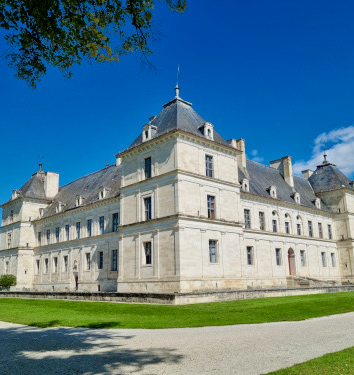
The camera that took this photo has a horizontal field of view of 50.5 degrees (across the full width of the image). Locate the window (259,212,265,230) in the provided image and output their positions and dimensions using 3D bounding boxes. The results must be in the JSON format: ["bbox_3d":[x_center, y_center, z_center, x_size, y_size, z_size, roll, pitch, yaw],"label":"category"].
[{"bbox_3d":[12.416,4.965,55.122,1.280,2.685,0.250,12,-19,-42],"label":"window"}]

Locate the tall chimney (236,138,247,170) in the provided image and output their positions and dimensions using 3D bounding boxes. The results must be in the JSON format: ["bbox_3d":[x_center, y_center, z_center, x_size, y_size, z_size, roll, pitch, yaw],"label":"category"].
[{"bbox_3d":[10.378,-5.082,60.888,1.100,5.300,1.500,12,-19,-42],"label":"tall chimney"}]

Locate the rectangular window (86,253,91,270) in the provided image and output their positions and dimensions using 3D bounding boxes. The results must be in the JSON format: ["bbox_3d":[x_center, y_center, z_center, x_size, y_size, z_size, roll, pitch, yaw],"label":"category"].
[{"bbox_3d":[-14.044,11.705,59.132,0.280,2.650,1.500,12,-19,-42],"label":"rectangular window"}]

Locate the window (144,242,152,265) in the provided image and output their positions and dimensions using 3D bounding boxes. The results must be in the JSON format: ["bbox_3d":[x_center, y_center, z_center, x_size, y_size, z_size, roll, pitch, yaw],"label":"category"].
[{"bbox_3d":[-3.315,7.527,43.117,0.250,2.497,1.446,12,-19,-42],"label":"window"}]

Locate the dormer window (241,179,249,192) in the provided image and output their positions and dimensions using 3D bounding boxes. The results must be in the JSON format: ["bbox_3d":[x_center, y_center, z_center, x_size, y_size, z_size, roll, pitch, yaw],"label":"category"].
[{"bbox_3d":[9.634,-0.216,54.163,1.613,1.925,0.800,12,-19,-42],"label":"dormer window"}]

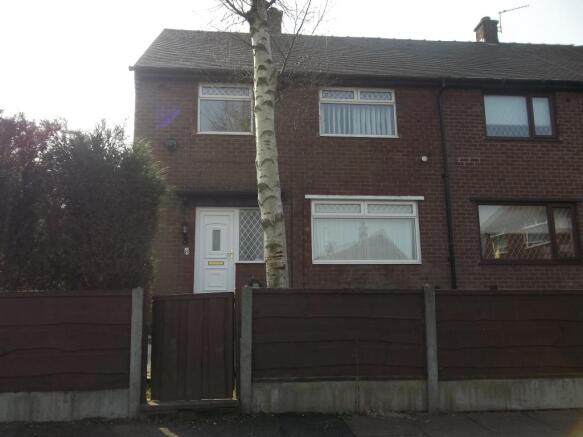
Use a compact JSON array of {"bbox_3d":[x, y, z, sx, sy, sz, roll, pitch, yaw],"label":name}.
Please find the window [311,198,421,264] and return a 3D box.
[{"bbox_3d":[1.505,0.280,9.200,2.224,1.262,0.100,0,-9,-5],"label":"window"}]

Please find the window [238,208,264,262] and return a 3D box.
[{"bbox_3d":[-0.848,0.339,9.639,0.545,1.110,0.060,0,-9,-5],"label":"window"}]

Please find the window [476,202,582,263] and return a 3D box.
[{"bbox_3d":[4.982,0.301,9.511,2.192,1.237,0.100,0,-9,-5],"label":"window"}]

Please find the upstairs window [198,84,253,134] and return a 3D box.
[{"bbox_3d":[-1.363,-2.260,9.365,1.106,1.081,0.100,0,-9,-5],"label":"upstairs window"}]

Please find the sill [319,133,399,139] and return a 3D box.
[{"bbox_3d":[1.411,-1.718,9.474,1.739,0.055,0.120,0,-9,-5],"label":"sill"}]

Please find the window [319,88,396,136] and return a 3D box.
[{"bbox_3d":[1.409,-2.241,9.613,1.654,1.073,0.100,0,-9,-5],"label":"window"}]

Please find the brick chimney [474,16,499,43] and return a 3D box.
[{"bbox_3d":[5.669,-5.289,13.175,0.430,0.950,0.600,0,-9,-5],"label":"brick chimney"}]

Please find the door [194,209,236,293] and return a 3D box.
[{"bbox_3d":[-1.578,0.789,9.497,0.850,2.030,0.080,0,-9,-5],"label":"door"}]

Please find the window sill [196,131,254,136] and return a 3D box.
[{"bbox_3d":[-1.352,-1.729,9.226,1.158,0.052,0.120,0,-9,-5],"label":"window sill"}]

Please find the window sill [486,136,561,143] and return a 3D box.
[{"bbox_3d":[5.017,-1.696,9.797,1.710,0.091,0.120,0,-9,-5],"label":"window sill"}]

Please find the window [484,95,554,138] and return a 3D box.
[{"bbox_3d":[4.988,-2.219,9.933,1.611,0.996,0.100,0,-9,-5],"label":"window"}]

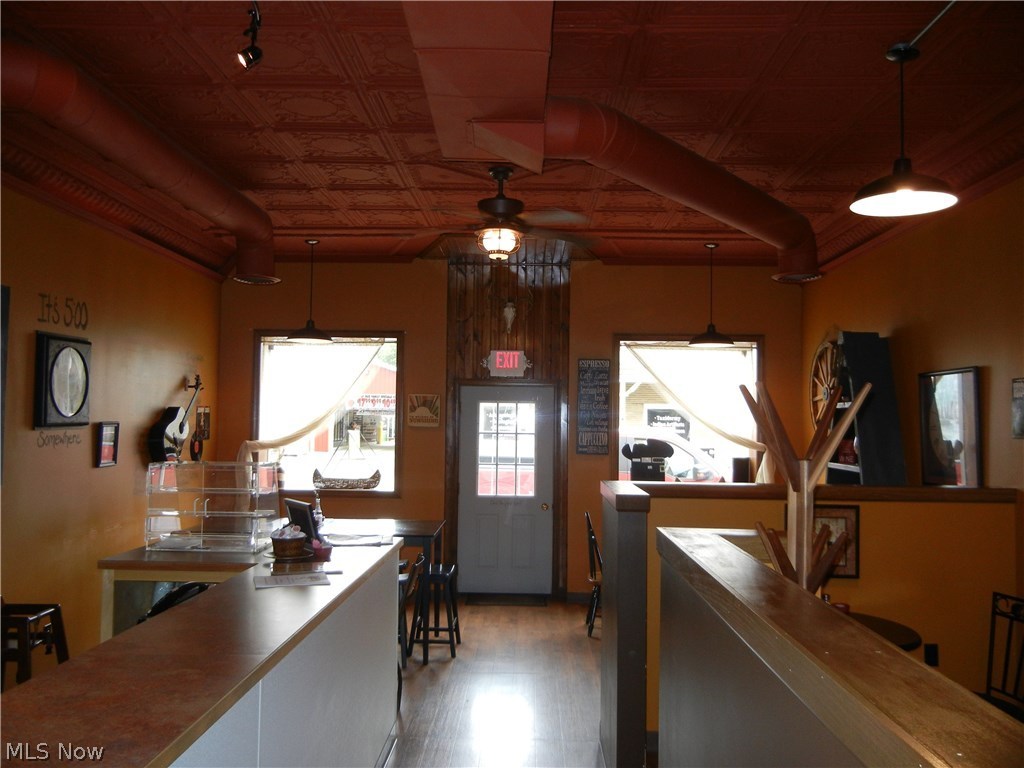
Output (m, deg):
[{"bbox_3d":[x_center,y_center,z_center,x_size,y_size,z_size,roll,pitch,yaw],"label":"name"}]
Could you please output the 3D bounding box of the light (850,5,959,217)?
[{"bbox_3d":[1.668,-1.115,3.786,0.410,0.710,0.410,1,-3,1],"label":"light"}]

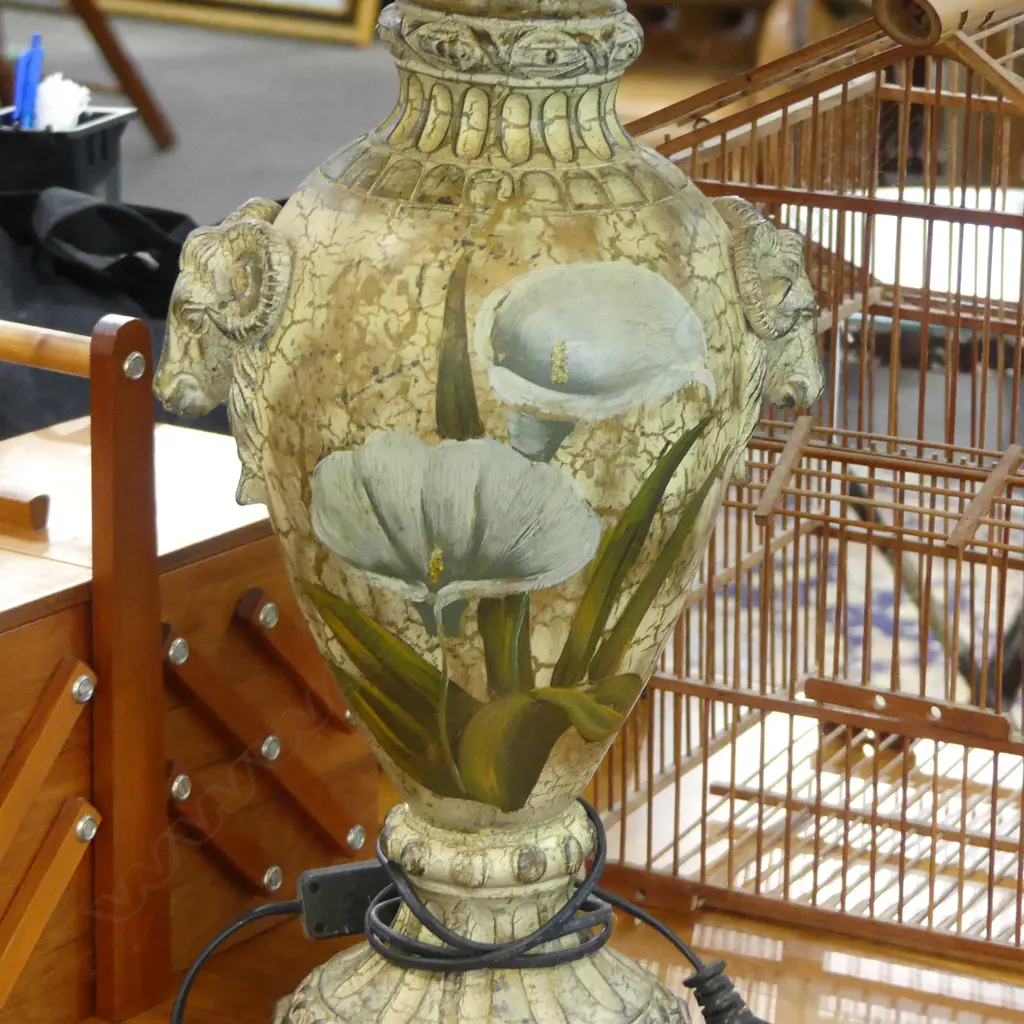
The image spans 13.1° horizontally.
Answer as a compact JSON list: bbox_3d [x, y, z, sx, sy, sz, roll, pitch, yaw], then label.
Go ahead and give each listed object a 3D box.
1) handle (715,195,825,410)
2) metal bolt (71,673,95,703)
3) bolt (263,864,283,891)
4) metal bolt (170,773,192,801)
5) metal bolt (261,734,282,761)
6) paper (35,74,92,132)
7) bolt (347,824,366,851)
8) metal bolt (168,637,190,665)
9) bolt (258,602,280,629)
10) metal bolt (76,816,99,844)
[{"bbox_3d":[0.106,-0.089,1.877,0.048,0.087,0.049,-5,17,-19],"label":"handle"},{"bbox_3d":[-0.188,0.077,1.952,0.003,0.011,0.011,12,19,34],"label":"metal bolt"},{"bbox_3d":[-0.112,0.172,2.092,0.003,0.011,0.011,12,19,34],"label":"bolt"},{"bbox_3d":[-0.150,0.125,2.023,0.003,0.011,0.011,12,19,34],"label":"metal bolt"},{"bbox_3d":[-0.112,0.110,2.074,0.003,0.011,0.011,12,19,34],"label":"metal bolt"},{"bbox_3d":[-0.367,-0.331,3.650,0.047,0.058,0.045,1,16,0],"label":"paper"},{"bbox_3d":[-0.075,0.156,2.142,0.003,0.011,0.011,12,19,34],"label":"bolt"},{"bbox_3d":[-0.149,0.062,2.004,0.003,0.011,0.011,12,19,34],"label":"metal bolt"},{"bbox_3d":[-0.112,0.048,2.054,0.003,0.011,0.011,12,19,34],"label":"bolt"},{"bbox_3d":[-0.188,0.140,1.973,0.003,0.011,0.011,12,19,34],"label":"metal bolt"}]

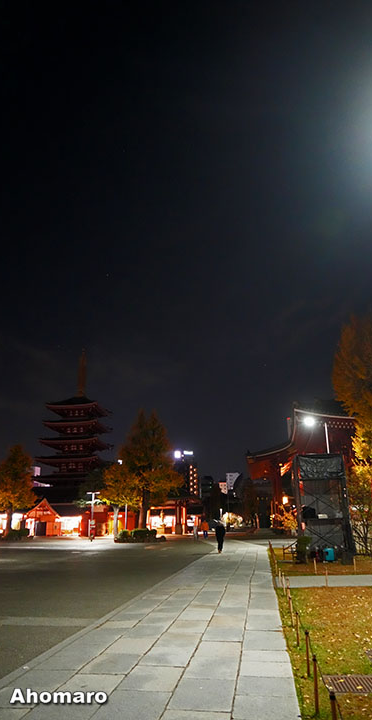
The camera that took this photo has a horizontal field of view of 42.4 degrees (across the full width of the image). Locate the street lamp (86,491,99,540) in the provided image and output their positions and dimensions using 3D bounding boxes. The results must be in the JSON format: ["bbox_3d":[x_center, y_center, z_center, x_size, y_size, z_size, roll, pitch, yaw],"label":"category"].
[{"bbox_3d":[-9.511,15.913,49.244,1.350,4.500,0.300,-3,-19,8],"label":"street lamp"}]

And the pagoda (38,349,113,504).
[{"bbox_3d":[-32.146,20.947,143.644,19.000,51.400,19.000,-3,-19,8],"label":"pagoda"}]

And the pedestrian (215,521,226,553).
[{"bbox_3d":[1.848,9.561,26.014,0.500,1.680,0.330,-3,-19,8],"label":"pedestrian"}]

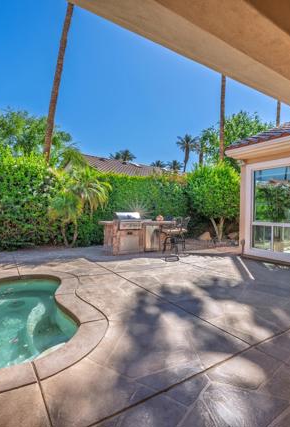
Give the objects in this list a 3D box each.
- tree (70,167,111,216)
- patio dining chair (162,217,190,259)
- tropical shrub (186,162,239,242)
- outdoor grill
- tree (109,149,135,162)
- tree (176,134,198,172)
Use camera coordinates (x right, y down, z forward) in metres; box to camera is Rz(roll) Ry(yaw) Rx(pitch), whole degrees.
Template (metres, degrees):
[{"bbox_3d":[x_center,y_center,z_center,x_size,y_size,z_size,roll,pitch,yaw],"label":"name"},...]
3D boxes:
[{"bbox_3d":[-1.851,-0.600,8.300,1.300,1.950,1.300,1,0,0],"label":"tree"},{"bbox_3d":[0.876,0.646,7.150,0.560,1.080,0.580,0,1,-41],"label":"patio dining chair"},{"bbox_3d":[2.900,-0.406,10.000,2.200,3.000,2.100,1,0,14],"label":"tropical shrub"},{"bbox_3d":[-0.250,0.569,7.750,2.100,1.200,0.950,0,0,-33],"label":"outdoor grill"},{"bbox_3d":[-3.616,-4.671,40.000,4.000,11.200,4.000,1,0,0],"label":"tree"},{"bbox_3d":[6.412,-5.437,38.000,3.500,13.000,3.500,1,0,0],"label":"tree"}]

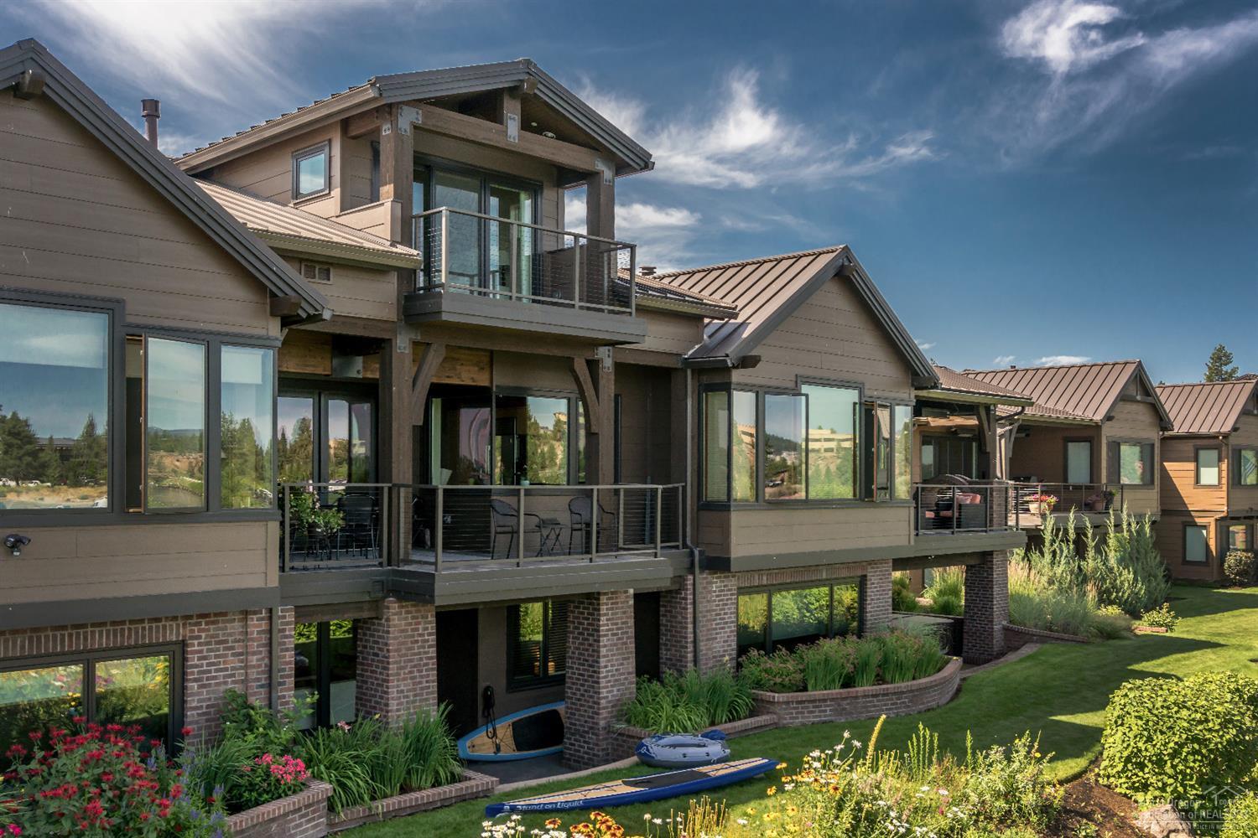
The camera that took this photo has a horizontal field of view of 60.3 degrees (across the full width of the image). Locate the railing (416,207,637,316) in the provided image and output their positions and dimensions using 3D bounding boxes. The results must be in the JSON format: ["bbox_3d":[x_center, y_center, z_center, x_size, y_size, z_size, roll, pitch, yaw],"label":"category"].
[{"bbox_3d":[-1.350,-2.030,14.800,3.200,1.050,0.660,2,-3,-41],"label":"railing"}]

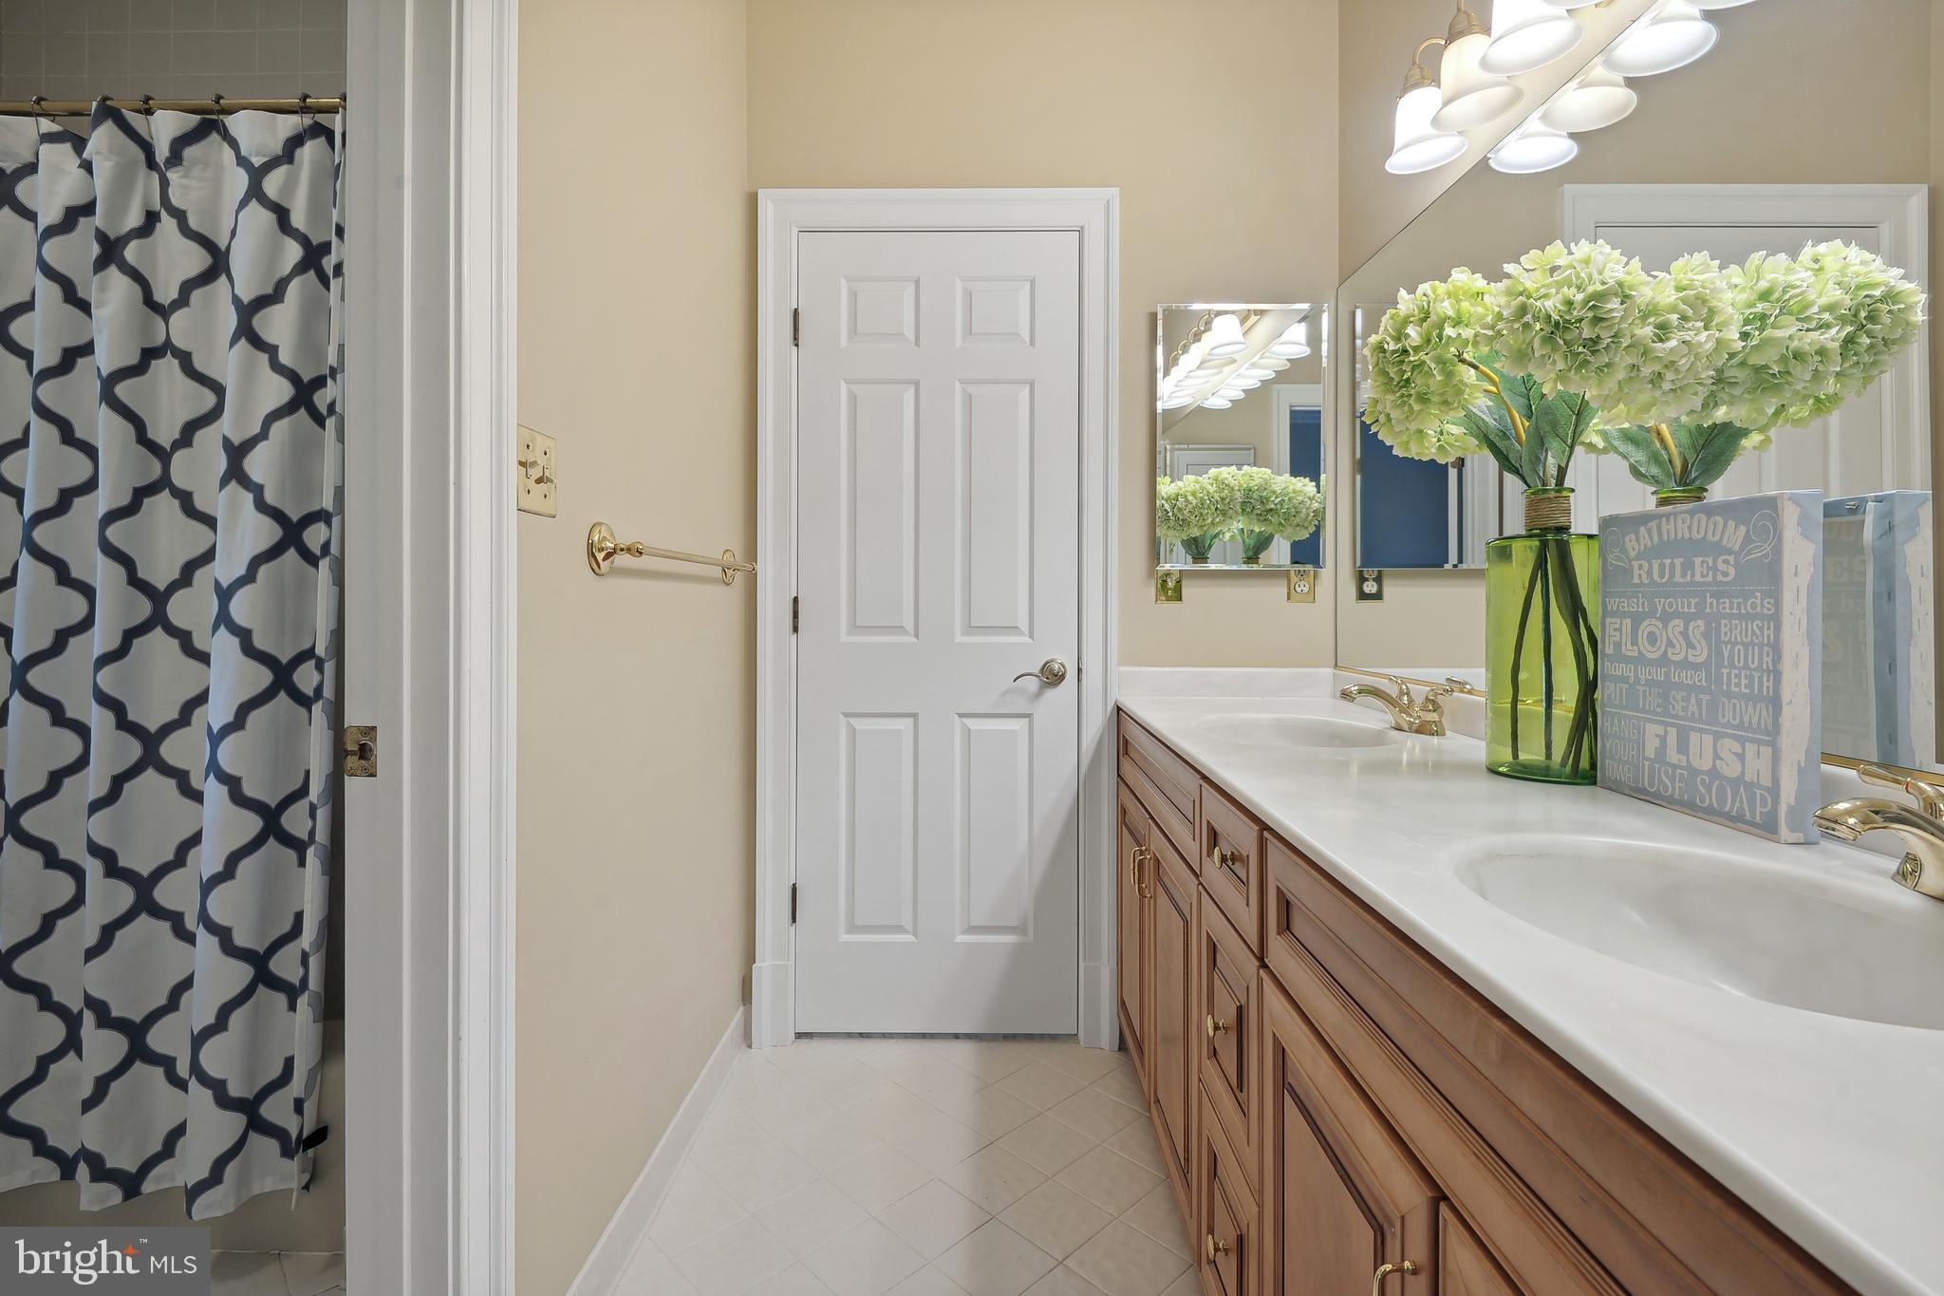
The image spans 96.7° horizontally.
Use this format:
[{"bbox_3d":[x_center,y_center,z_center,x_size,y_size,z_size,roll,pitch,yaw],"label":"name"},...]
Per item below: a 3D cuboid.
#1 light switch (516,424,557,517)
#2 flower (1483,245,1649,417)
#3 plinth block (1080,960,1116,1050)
[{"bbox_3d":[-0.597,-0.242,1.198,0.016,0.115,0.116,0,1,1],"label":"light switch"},{"bbox_3d":[0.743,-0.400,1.085,0.188,0.192,0.185,1,2,34],"label":"flower"},{"bbox_3d":[0.319,0.893,2.160,0.091,0.205,0.042,0,1,1],"label":"plinth block"}]

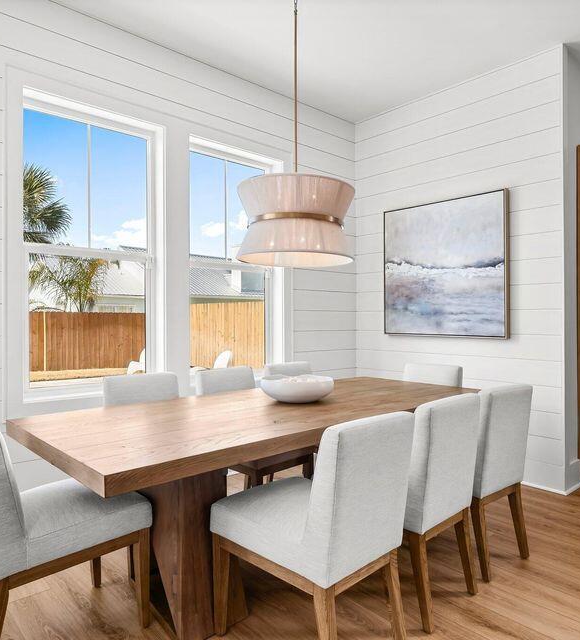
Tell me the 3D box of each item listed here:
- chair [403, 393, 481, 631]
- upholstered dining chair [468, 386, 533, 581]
[{"bbox_3d":[0.448,0.735,1.960,0.425,0.850,0.590,0,0,-44],"label":"chair"},{"bbox_3d":[0.807,0.735,2.260,0.425,0.850,0.590,0,0,-44],"label":"upholstered dining chair"}]

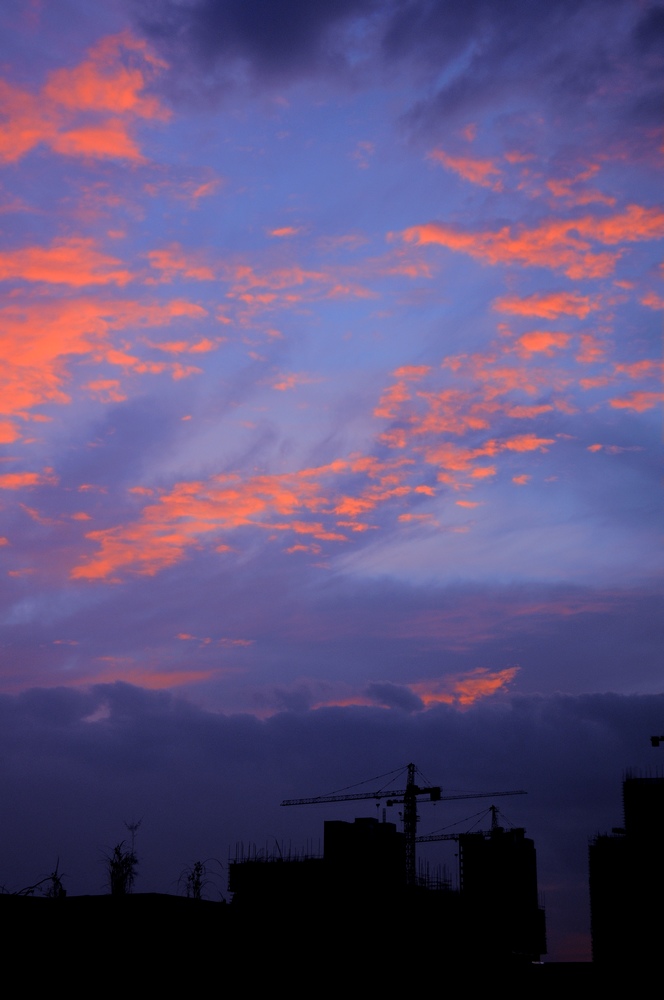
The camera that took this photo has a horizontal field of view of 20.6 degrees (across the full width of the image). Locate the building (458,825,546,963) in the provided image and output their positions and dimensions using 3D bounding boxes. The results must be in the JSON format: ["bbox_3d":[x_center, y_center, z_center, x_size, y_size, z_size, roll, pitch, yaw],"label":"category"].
[{"bbox_3d":[40.521,94.182,435.000,19.655,32.134,18.000,-2,-15,6],"label":"building"}]

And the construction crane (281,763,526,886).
[{"bbox_3d":[16.091,78.256,430.000,59.732,29.677,5.000,-7,-16,24],"label":"construction crane"}]

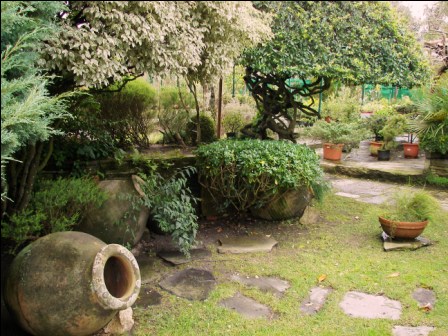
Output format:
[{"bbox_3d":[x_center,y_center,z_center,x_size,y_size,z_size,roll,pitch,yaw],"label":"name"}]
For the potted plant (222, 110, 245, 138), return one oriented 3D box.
[{"bbox_3d":[0.190,-0.822,9.299,0.430,0.590,0.420,0,10,0],"label":"potted plant"}]

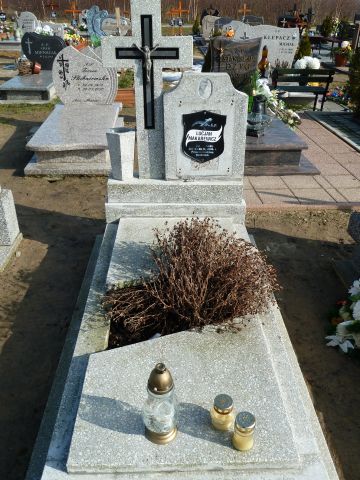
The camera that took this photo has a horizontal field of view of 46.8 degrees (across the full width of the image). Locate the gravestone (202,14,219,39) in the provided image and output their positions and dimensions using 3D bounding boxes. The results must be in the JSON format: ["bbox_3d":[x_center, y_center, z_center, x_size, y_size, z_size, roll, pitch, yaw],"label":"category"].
[{"bbox_3d":[0.900,-6.075,11.976,0.580,0.712,0.150,-2,31,-5],"label":"gravestone"}]

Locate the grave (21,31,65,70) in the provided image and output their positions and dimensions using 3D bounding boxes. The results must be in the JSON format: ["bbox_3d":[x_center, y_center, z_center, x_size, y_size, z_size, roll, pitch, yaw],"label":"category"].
[{"bbox_3d":[-2.708,-3.810,8.419,0.930,0.700,0.120,-2,31,-5],"label":"grave"}]

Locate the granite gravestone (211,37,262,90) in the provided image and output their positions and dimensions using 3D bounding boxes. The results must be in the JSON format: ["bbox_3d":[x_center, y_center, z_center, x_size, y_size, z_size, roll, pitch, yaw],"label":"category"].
[{"bbox_3d":[0.720,-2.233,5.526,0.660,0.830,0.140,-2,31,-5],"label":"granite gravestone"}]

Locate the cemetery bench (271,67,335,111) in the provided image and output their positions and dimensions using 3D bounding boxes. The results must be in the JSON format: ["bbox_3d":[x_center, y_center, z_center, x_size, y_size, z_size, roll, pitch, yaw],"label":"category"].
[{"bbox_3d":[1.700,-2.157,6.101,0.880,0.740,0.480,1,31,0],"label":"cemetery bench"}]

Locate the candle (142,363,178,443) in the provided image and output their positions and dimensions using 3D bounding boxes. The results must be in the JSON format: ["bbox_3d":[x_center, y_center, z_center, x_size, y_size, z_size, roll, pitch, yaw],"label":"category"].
[{"bbox_3d":[-0.064,0.540,1.418,0.115,0.340,0.115,0,31,-2],"label":"candle"}]

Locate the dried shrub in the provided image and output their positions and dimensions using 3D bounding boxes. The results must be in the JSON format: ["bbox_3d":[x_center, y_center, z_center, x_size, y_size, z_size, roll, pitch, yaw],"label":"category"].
[{"bbox_3d":[0.040,0.136,2.061,0.770,0.410,0.660,0,31,-2],"label":"dried shrub"}]

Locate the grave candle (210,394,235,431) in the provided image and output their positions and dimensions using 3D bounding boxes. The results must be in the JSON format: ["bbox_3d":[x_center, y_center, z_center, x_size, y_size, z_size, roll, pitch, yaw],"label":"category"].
[{"bbox_3d":[0.153,0.618,1.509,0.082,0.118,0.082,0,31,-2],"label":"grave candle"}]

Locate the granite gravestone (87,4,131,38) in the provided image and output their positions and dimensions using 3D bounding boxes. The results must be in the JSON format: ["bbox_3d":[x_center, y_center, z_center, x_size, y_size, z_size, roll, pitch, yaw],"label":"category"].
[{"bbox_3d":[-2.099,-6.357,12.300,1.280,1.060,0.160,-3,30,-4],"label":"granite gravestone"}]

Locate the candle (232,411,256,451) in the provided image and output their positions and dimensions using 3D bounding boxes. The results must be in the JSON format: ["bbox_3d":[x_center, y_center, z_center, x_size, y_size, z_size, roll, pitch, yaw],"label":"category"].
[{"bbox_3d":[0.219,0.652,1.435,0.072,0.137,0.072,0,31,-2],"label":"candle"}]

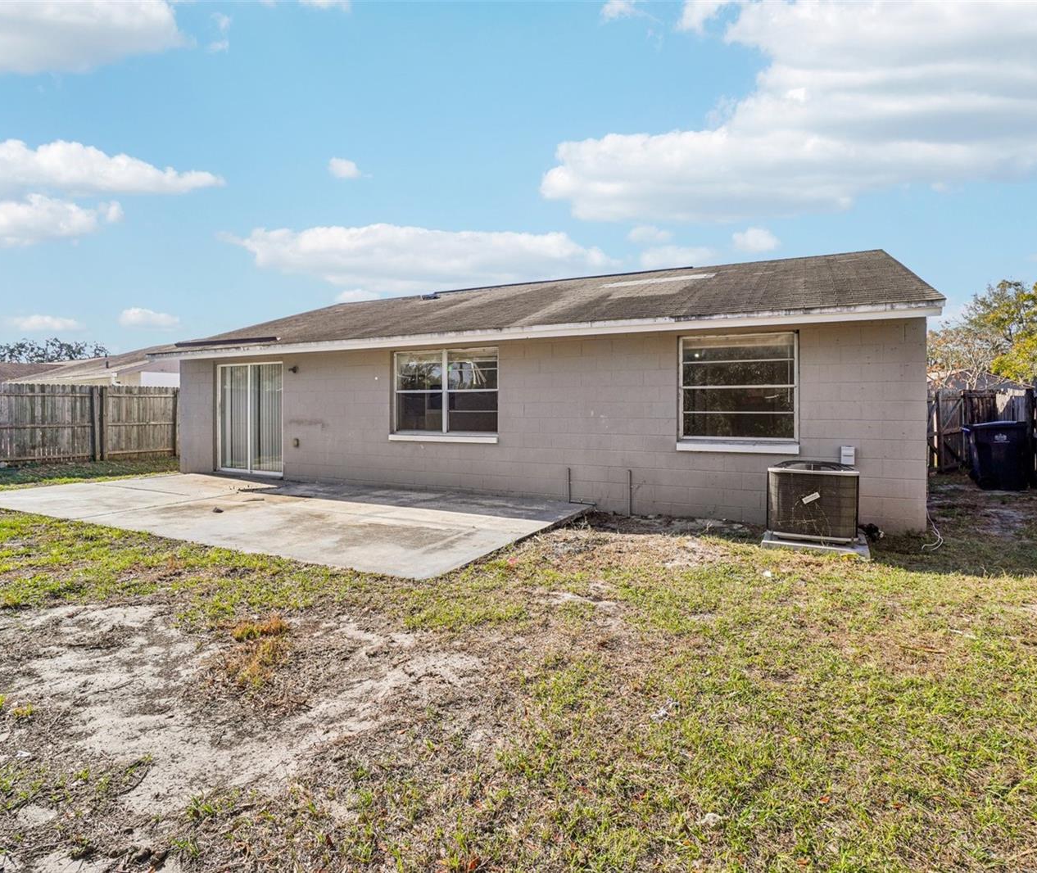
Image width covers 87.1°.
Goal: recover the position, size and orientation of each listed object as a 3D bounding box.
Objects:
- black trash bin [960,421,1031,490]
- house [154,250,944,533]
[{"bbox_3d":[7.600,0.285,8.700,0.770,1.060,0.640,1,3,22],"label":"black trash bin"},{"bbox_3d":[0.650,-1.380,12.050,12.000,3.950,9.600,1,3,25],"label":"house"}]

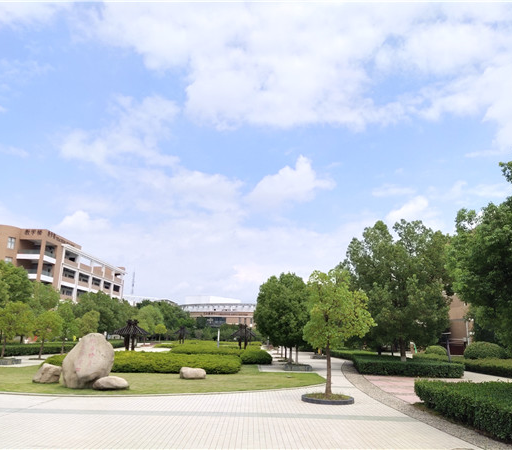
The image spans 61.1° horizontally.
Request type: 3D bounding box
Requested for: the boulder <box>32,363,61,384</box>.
[{"bbox_3d":[-6.615,4.683,13.684,0.804,0.619,0.750,8,-16,-23],"label":"boulder"}]

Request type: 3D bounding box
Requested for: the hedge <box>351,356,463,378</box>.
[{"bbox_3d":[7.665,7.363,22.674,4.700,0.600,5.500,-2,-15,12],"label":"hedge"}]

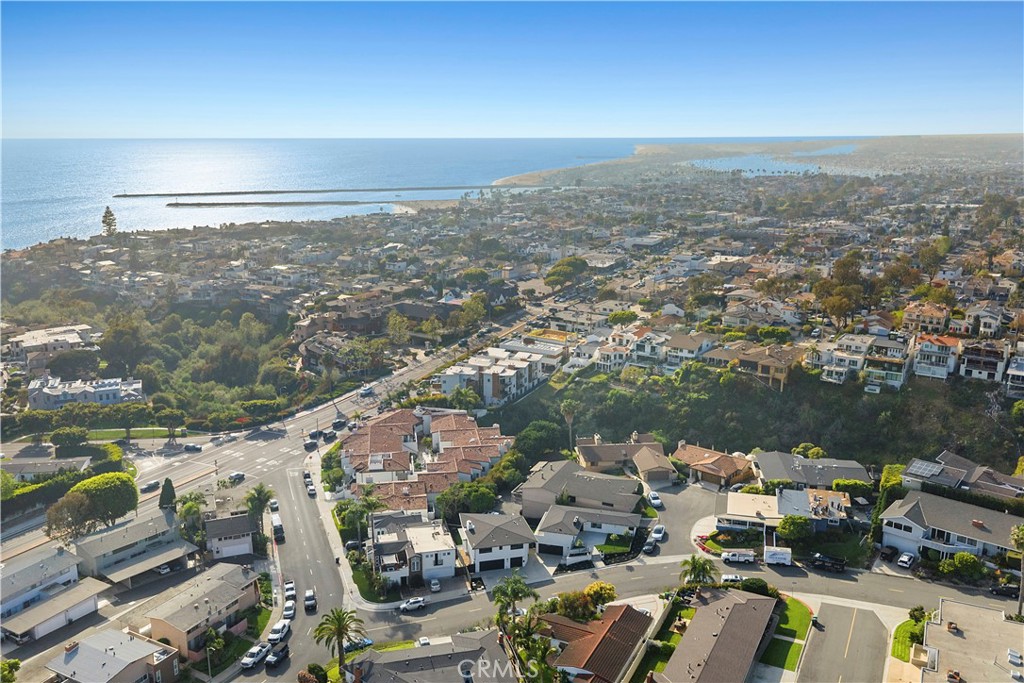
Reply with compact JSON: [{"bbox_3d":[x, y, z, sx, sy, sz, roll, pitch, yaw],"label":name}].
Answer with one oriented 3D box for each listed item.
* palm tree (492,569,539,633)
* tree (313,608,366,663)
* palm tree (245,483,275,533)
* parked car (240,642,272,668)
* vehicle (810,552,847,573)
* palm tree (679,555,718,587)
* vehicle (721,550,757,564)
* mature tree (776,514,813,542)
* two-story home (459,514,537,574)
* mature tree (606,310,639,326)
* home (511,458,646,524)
[{"bbox_3d":[0.400,42.936,130.653,7.000,11.000,7.000,0,15,0],"label":"palm tree"},{"bbox_3d":[-25.050,44.300,115.980,7.500,10.400,7.500,0,15,0],"label":"tree"},{"bbox_3d":[-54.800,35.986,173.175,7.200,11.000,7.200,0,15,0],"label":"palm tree"},{"bbox_3d":[-41.750,51.319,130.564,1.930,1.820,5.500,5,16,19],"label":"parked car"},{"bbox_3d":[55.800,38.981,140.473,5.500,2.100,2.100,4,15,16],"label":"vehicle"},{"bbox_3d":[31.170,39.250,133.740,6.400,6.900,6.400,0,15,0],"label":"palm tree"},{"bbox_3d":[40.400,38.355,142.480,5.700,1.900,2.000,0,15,-1],"label":"vehicle"},{"bbox_3d":[52.320,35.300,147.860,6.200,5.700,6.200,0,15,0],"label":"mature tree"},{"bbox_3d":[-2.800,37.951,153.742,12.400,7.000,12.400,-3,15,-13],"label":"two-story home"},{"bbox_3d":[45.310,-8.380,325.880,12.500,6.300,8.500,0,15,0],"label":"mature tree"},{"bbox_3d":[15.100,32.799,171.724,23.500,7.300,15.700,6,16,22],"label":"home"}]

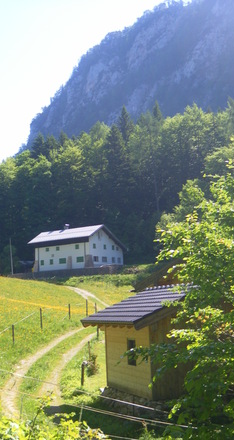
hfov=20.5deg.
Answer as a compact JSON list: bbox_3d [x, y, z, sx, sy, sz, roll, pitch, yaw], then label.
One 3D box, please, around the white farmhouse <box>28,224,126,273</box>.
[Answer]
[{"bbox_3d":[-8.320,5.970,135.170,17.260,9.260,11.730,-8,-10,38],"label":"white farmhouse"}]

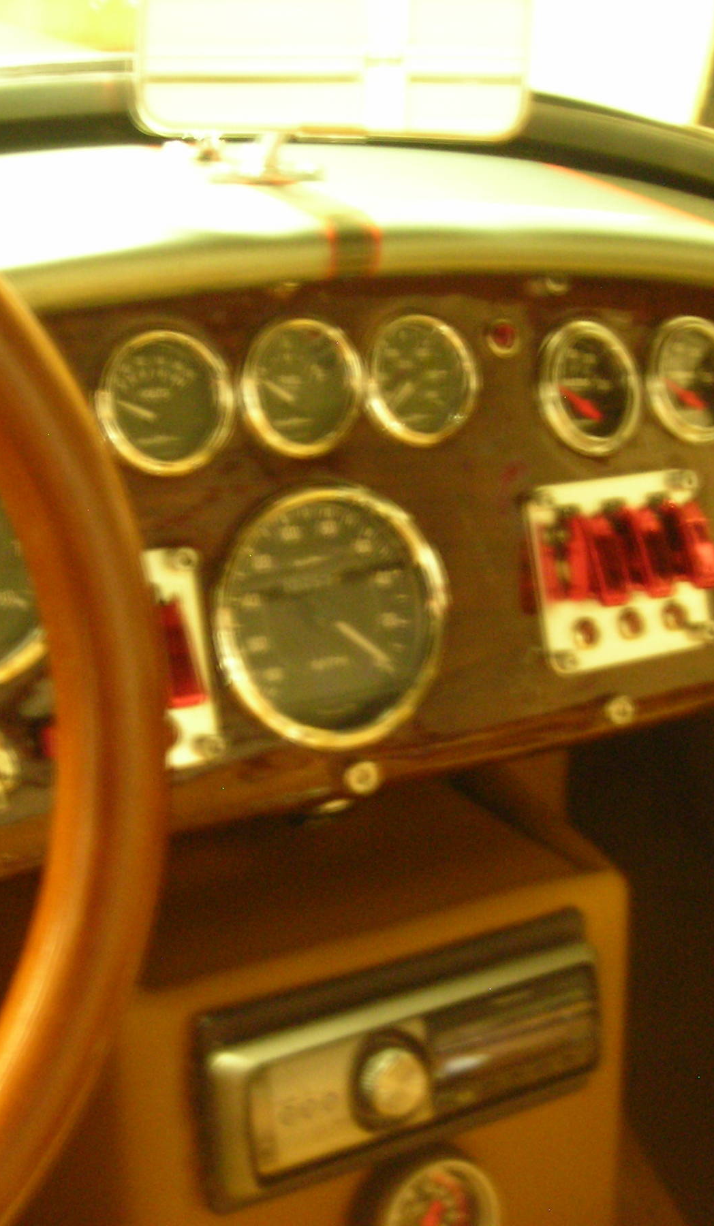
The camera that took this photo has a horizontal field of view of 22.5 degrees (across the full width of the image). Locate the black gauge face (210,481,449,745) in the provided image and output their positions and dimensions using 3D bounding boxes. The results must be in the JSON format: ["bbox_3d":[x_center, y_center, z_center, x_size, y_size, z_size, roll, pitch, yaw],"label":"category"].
[{"bbox_3d":[-0.010,0.002,0.784,0.114,0.114,0.025,-9,3,-29],"label":"black gauge face"}]

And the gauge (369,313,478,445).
[{"bbox_3d":[0.029,-0.105,0.808,0.059,0.059,0.020,-9,3,-29],"label":"gauge"}]

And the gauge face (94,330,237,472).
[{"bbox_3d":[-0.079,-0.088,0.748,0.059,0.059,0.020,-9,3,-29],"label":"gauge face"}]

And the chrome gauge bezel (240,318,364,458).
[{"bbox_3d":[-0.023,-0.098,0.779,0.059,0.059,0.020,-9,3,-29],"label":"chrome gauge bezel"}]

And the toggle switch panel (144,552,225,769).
[{"bbox_3d":[-0.079,0.018,0.734,0.047,0.087,0.032,-9,3,-29],"label":"toggle switch panel"}]

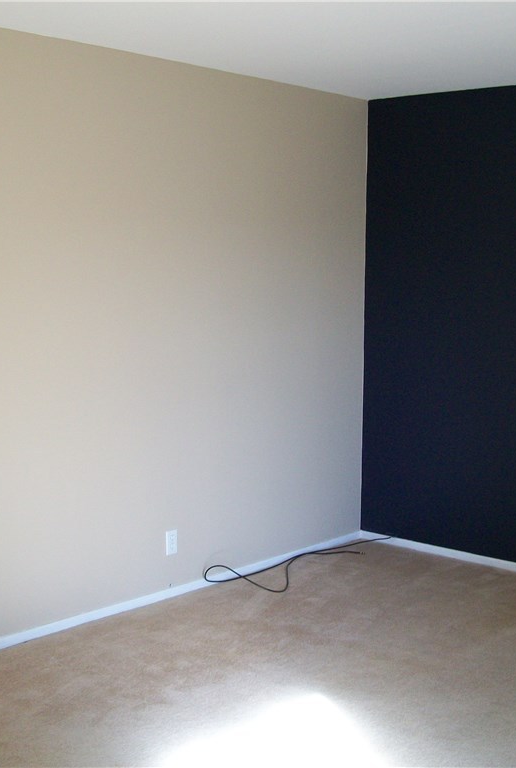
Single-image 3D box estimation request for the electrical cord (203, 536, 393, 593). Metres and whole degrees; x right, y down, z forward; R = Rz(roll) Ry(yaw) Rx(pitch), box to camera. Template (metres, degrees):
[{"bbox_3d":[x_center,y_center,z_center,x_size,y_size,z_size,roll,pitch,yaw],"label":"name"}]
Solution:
[{"bbox_3d":[0.276,0.891,5.126,0.290,0.090,1.240,6,9,42],"label":"electrical cord"}]

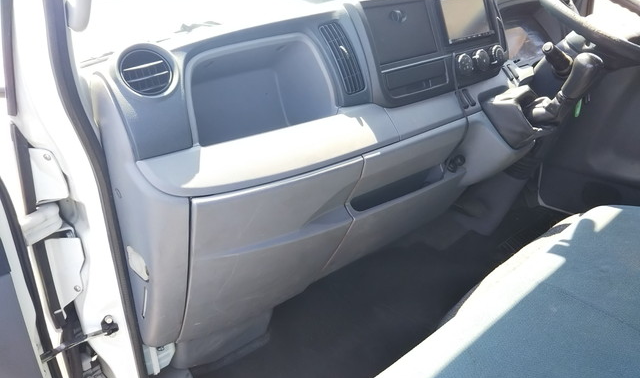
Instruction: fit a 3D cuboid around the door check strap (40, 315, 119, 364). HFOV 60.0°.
[{"bbox_3d":[-0.342,0.208,0.786,0.115,0.030,0.030,-22,33,-38],"label":"door check strap"}]

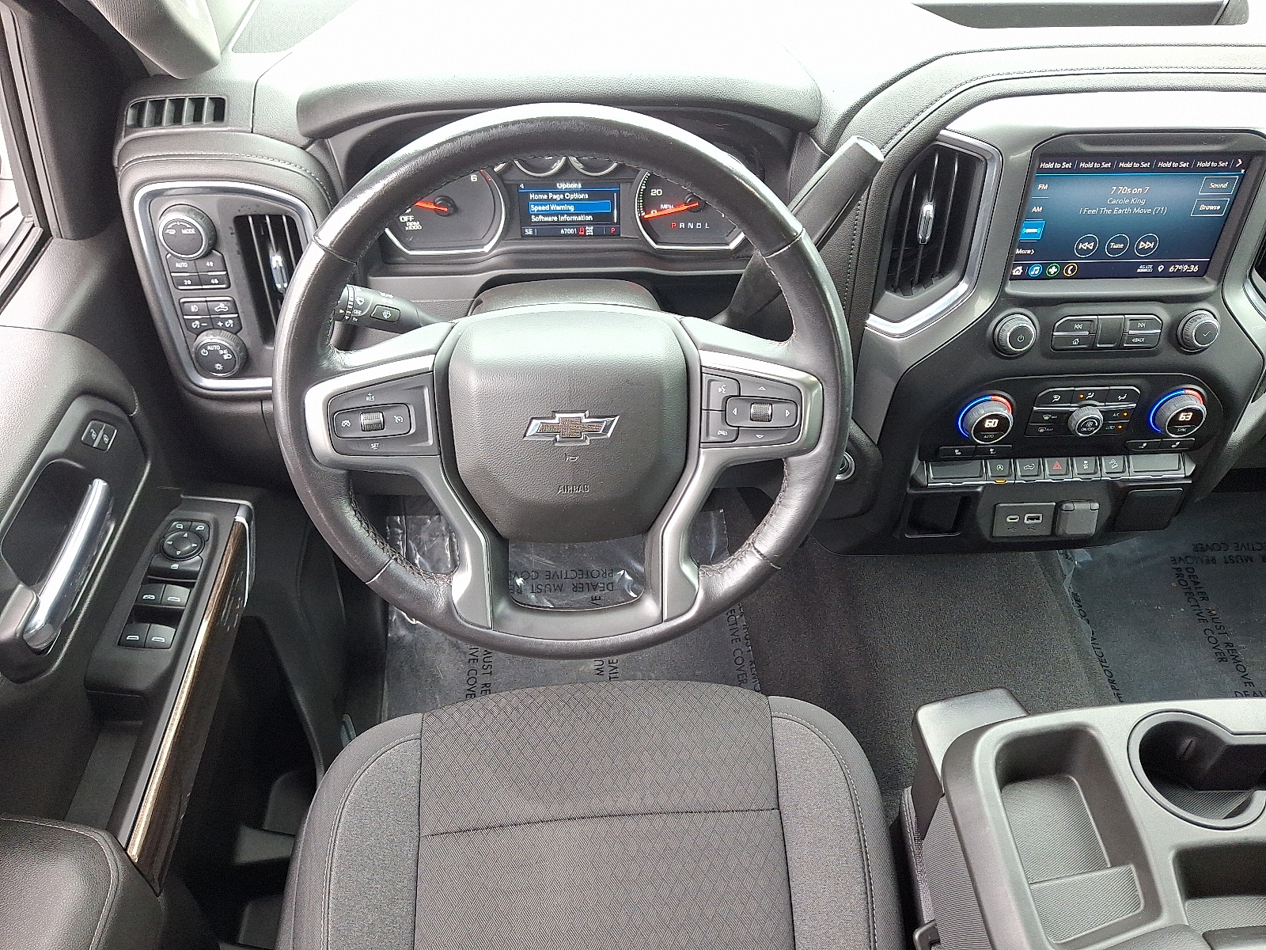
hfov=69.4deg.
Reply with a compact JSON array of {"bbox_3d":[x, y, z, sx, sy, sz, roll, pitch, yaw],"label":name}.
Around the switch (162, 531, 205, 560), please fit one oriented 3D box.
[{"bbox_3d":[-0.397,0.062,0.807,0.035,0.010,0.035,3,49,-7],"label":"switch"}]

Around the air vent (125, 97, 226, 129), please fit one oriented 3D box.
[{"bbox_3d":[-0.400,-0.317,0.804,0.088,0.029,0.016,-1,1,-3],"label":"air vent"}]

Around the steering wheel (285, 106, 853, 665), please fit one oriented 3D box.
[{"bbox_3d":[-0.043,-0.047,0.632,0.388,0.388,0.090,-2,24,-4],"label":"steering wheel"}]

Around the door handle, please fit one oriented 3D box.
[{"bbox_3d":[-0.458,0.068,0.744,0.024,0.027,0.150,-1,54,-3],"label":"door handle"}]

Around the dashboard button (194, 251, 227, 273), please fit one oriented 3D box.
[{"bbox_3d":[-0.349,-0.176,0.755,0.025,0.018,0.012,-1,28,-3],"label":"dashboard button"}]

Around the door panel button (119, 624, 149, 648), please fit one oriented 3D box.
[{"bbox_3d":[-0.407,0.131,0.746,0.021,0.010,0.021,3,49,-7],"label":"door panel button"}]

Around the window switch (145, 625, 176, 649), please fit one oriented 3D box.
[{"bbox_3d":[-0.386,0.133,0.748,0.021,0.010,0.021,3,49,-7],"label":"window switch"}]

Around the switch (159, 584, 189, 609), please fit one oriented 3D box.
[{"bbox_3d":[-0.388,0.103,0.773,0.021,0.010,0.021,3,49,-7],"label":"switch"}]

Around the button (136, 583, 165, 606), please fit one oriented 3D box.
[{"bbox_3d":[-0.407,0.101,0.772,0.021,0.010,0.021,3,49,-7],"label":"button"}]

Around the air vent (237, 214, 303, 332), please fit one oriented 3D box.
[{"bbox_3d":[-0.293,-0.167,0.764,0.053,0.108,0.026,-1,28,-3],"label":"air vent"}]

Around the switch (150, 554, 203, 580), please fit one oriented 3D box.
[{"bbox_3d":[-0.396,0.080,0.792,0.044,0.012,0.022,3,49,-7],"label":"switch"}]

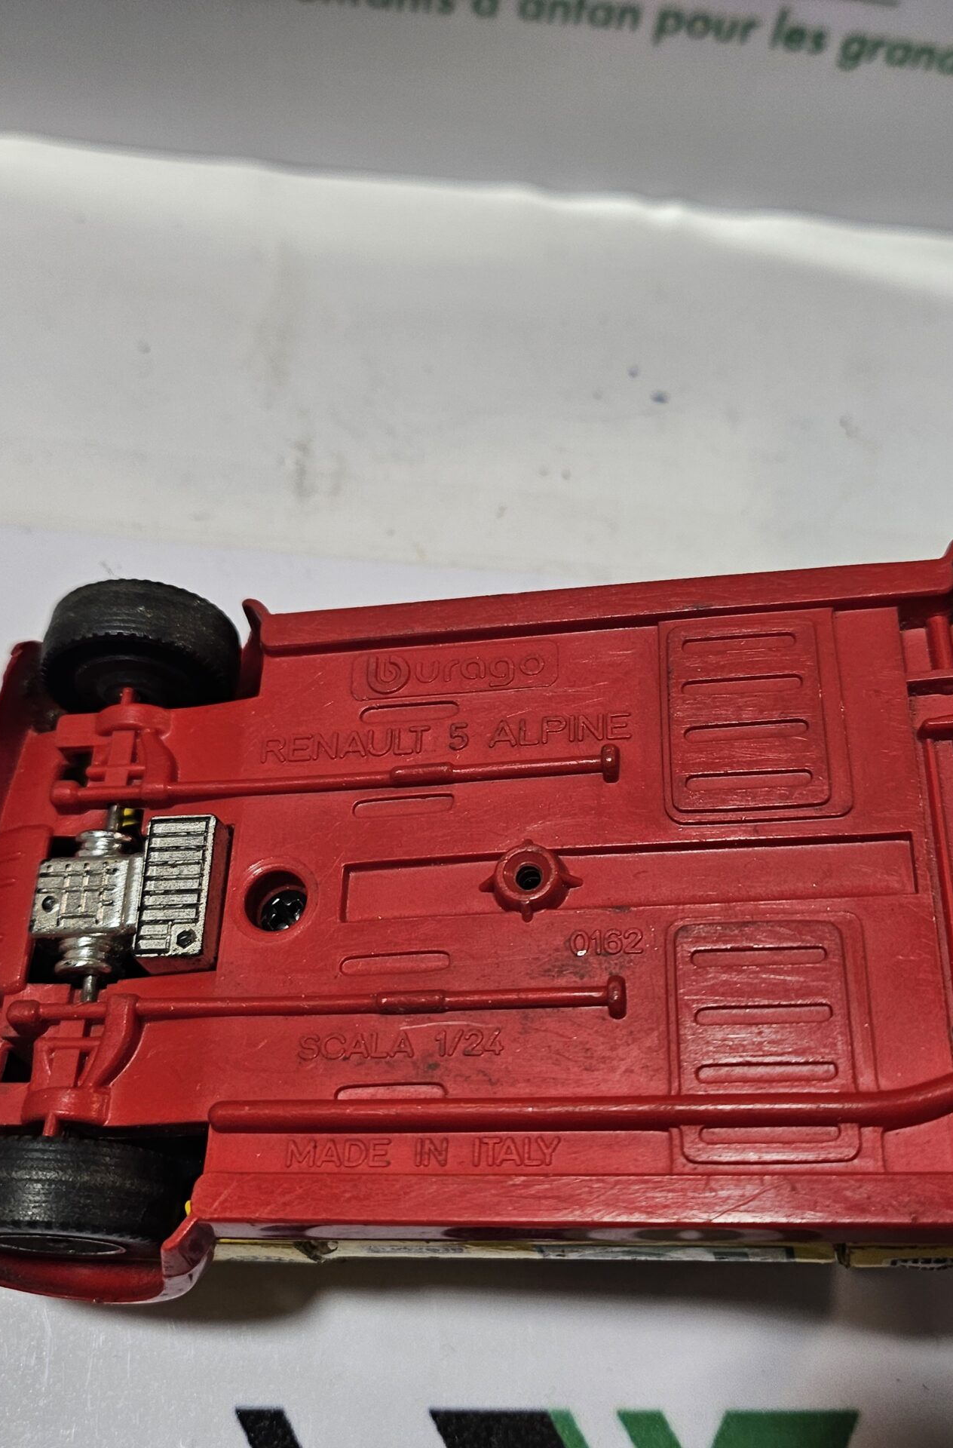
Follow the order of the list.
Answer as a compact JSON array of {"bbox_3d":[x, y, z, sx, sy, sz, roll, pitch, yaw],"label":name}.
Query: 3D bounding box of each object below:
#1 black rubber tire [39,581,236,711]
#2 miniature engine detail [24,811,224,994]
[{"bbox_3d":[-0.037,-0.008,0.151,0.021,0.021,0.008,-6,63,9],"label":"black rubber tire"},{"bbox_3d":[-0.035,0.017,0.136,0.020,0.007,0.016,-4,63,10],"label":"miniature engine detail"}]

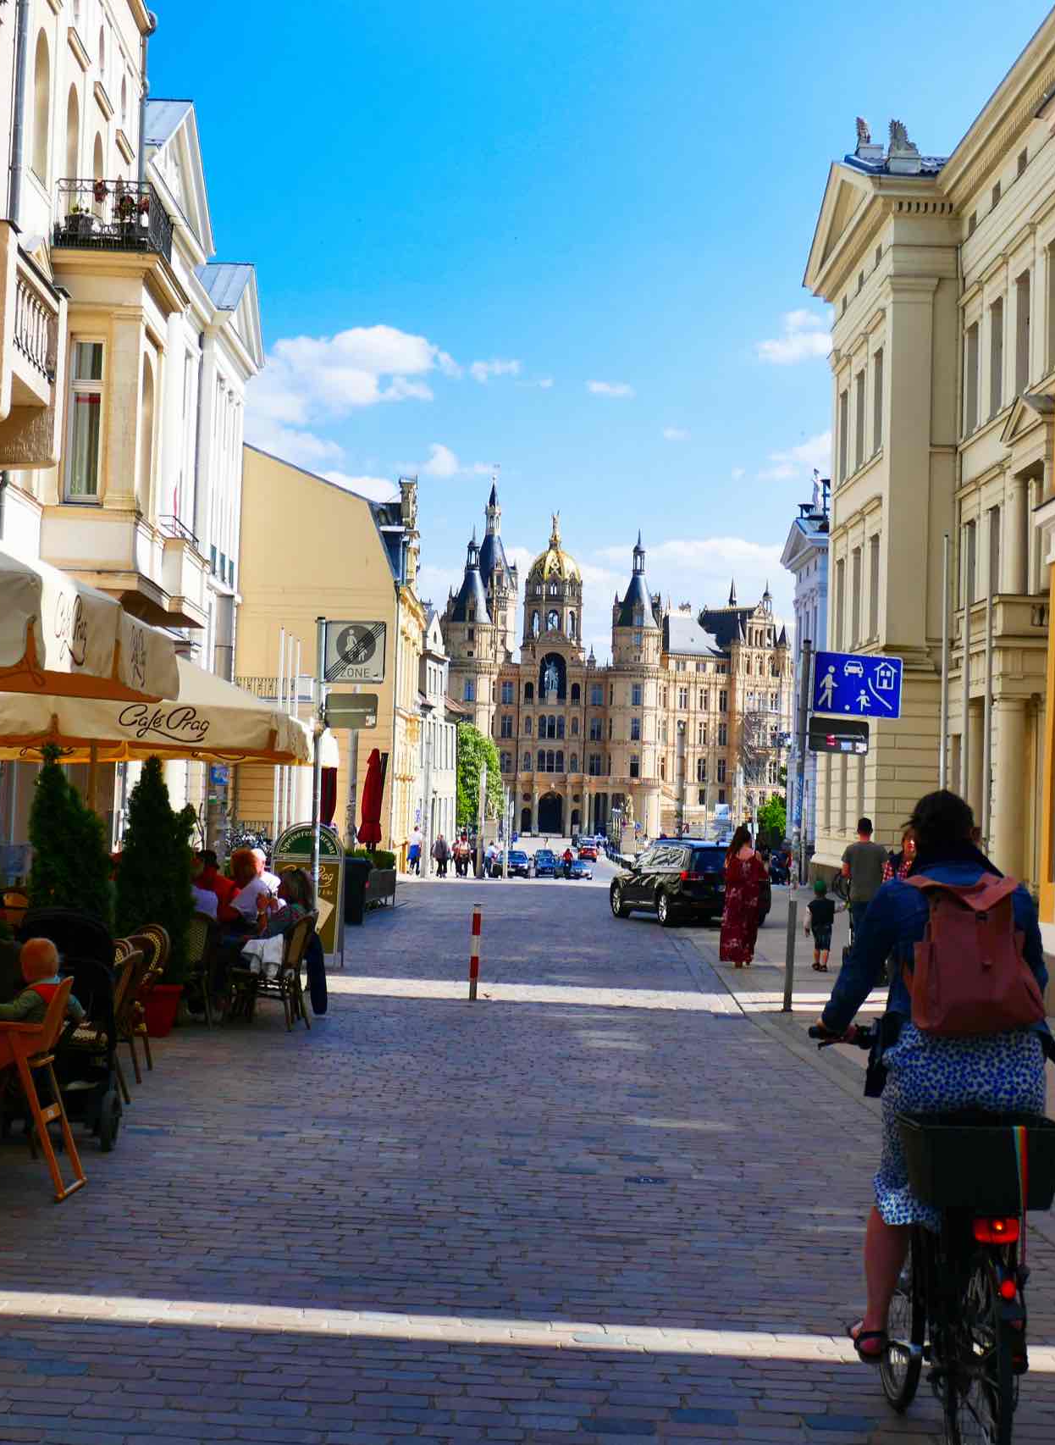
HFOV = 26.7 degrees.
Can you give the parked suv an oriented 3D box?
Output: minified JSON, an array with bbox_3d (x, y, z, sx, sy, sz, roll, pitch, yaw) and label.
[{"bbox_3d":[3.100,3.100,43.210,1.850,1.680,4.600,3,-3,-17],"label":"parked suv"}]

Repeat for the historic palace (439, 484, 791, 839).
[{"bbox_3d":[12.386,-11.551,400.923,82.000,64.000,70.000,2,-3,0],"label":"historic palace"}]

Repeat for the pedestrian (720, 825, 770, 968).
[{"bbox_3d":[2.554,2.049,26.239,0.560,1.680,0.420,2,-3,-2],"label":"pedestrian"}]

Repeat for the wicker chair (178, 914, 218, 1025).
[{"bbox_3d":[-2.543,1.867,16.980,0.470,0.870,0.550,1,-3,12],"label":"wicker chair"}]

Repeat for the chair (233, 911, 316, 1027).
[{"bbox_3d":[-1.933,1.885,16.930,0.560,0.870,0.470,0,-3,30],"label":"chair"}]

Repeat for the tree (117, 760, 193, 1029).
[{"bbox_3d":[-2.673,1.255,16.156,0.560,2.010,0.540,2,-3,0],"label":"tree"}]

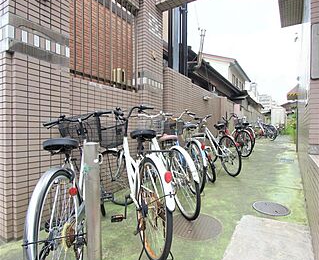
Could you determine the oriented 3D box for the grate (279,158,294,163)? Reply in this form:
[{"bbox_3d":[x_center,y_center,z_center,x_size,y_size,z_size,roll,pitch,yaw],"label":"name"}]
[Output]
[{"bbox_3d":[3.085,0.749,4.818,0.300,0.030,0.300,1,3,33],"label":"grate"}]

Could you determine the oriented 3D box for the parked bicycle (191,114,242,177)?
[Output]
[{"bbox_3d":[1.042,0.245,3.913,0.590,1.080,1.750,0,-1,-8],"label":"parked bicycle"}]

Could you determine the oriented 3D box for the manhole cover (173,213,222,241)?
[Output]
[{"bbox_3d":[0.308,0.883,1.841,0.530,0.030,0.530,0,2,0],"label":"manhole cover"}]

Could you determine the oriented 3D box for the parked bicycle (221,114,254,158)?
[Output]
[{"bbox_3d":[2.092,0.167,5.770,0.590,1.080,1.750,0,-1,-11],"label":"parked bicycle"}]

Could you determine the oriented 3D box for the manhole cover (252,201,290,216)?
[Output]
[{"bbox_3d":[1.204,0.864,2.162,0.370,0.030,0.370,1,3,31],"label":"manhole cover"}]

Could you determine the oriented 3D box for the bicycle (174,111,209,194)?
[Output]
[{"bbox_3d":[0.316,0.280,3.136,0.590,1.080,1.750,0,-1,-12],"label":"bicycle"}]

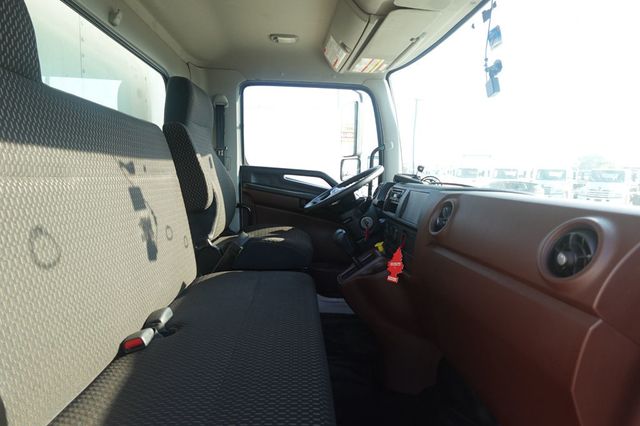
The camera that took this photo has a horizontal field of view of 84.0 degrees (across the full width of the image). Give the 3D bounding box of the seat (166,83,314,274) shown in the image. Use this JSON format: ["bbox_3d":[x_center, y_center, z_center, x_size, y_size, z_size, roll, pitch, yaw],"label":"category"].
[{"bbox_3d":[-0.374,-0.137,1.804,0.690,1.040,0.530,0,7,-2],"label":"seat"}]

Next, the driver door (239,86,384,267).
[{"bbox_3d":[-0.038,-0.133,2.301,0.950,1.340,0.150,0,7,-2],"label":"driver door"}]

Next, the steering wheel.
[{"bbox_3d":[0.140,-0.108,1.827,0.455,0.100,0.455,-28,7,1],"label":"steering wheel"}]

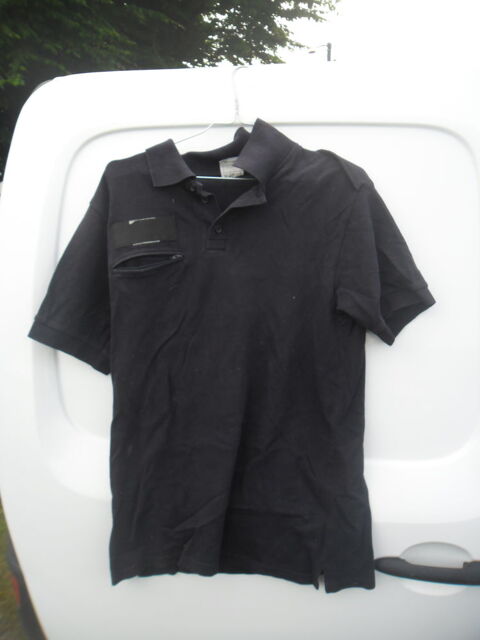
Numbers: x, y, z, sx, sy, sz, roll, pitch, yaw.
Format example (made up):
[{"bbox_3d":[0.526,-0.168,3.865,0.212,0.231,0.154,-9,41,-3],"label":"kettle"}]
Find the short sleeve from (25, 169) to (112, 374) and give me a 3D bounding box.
[{"bbox_3d":[-0.295,-0.082,0.860,0.135,0.335,0.080,0,3,3],"label":"short sleeve"}]

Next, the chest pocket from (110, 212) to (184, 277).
[{"bbox_3d":[-0.155,-0.124,0.830,0.124,0.108,0.020,0,3,5],"label":"chest pocket"}]

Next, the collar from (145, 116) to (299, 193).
[{"bbox_3d":[-0.031,-0.279,0.840,0.245,0.120,0.100,0,3,3],"label":"collar"}]

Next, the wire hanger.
[{"bbox_3d":[-0.006,-0.344,0.870,0.400,0.190,0.030,0,3,3],"label":"wire hanger"}]

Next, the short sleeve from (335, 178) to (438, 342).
[{"bbox_3d":[0.245,-0.095,0.840,0.165,0.265,0.090,0,3,3],"label":"short sleeve"}]

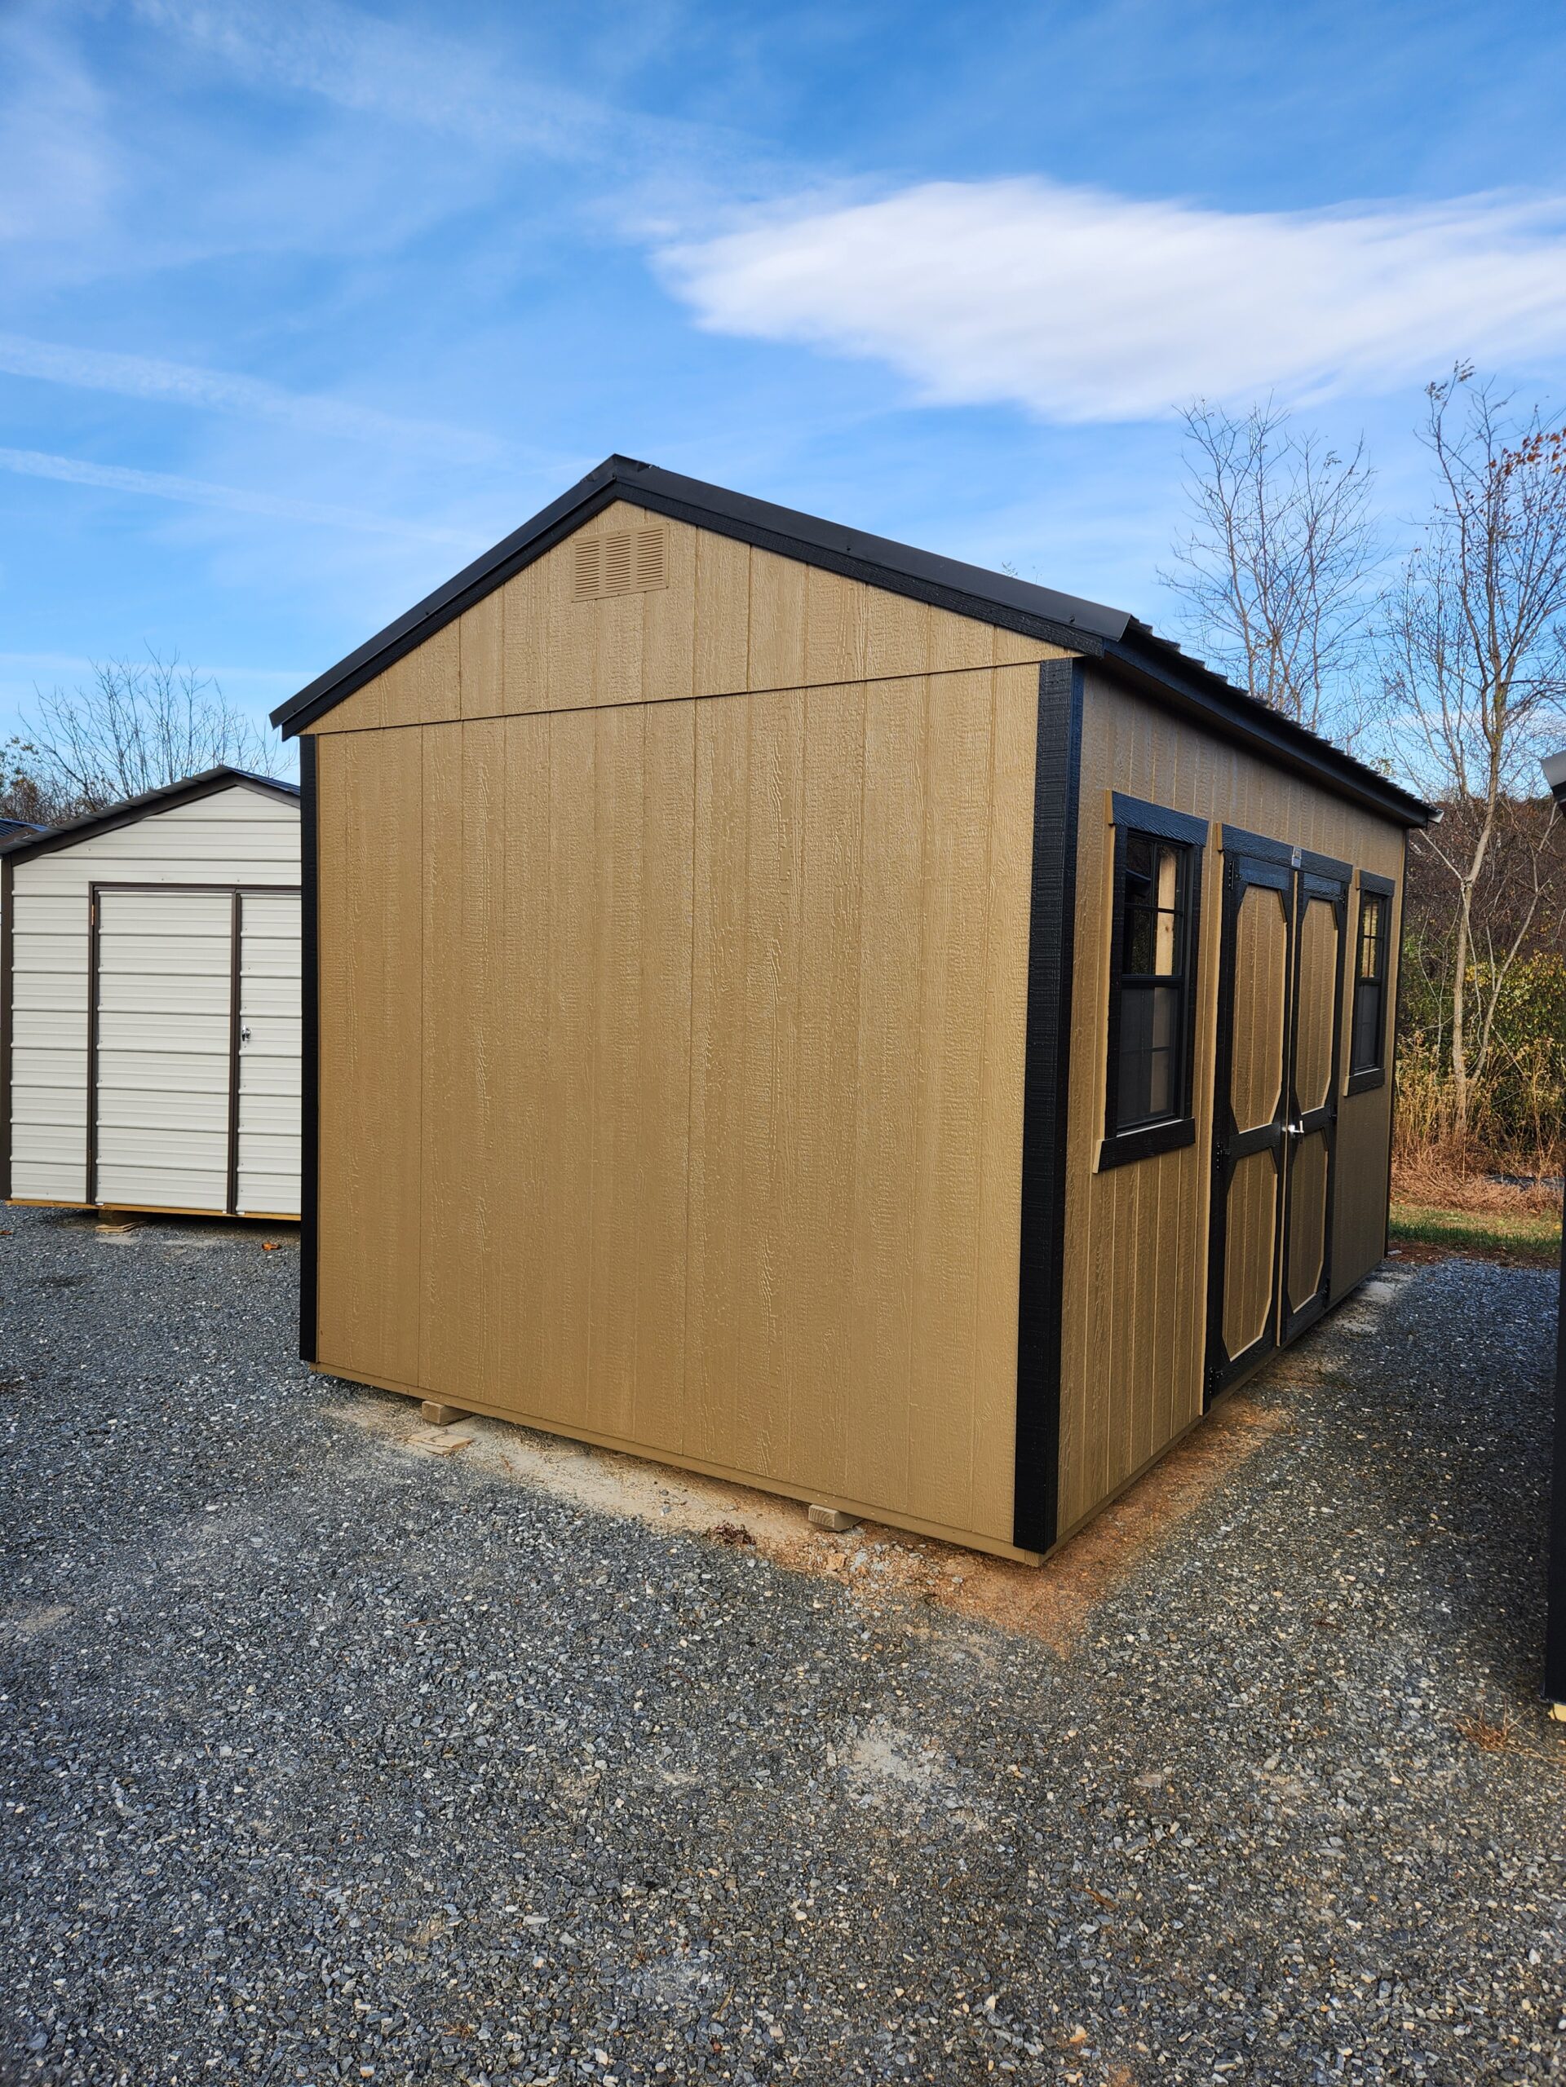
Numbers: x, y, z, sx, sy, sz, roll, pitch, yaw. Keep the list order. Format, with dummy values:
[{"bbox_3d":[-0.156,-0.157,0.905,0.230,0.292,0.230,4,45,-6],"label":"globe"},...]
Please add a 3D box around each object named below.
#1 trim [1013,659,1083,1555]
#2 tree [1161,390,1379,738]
[{"bbox_3d":[0.714,0.182,3.718,0.090,2.382,0.087,3,4,33],"label":"trim"},{"bbox_3d":[5.344,-3.125,15.718,2.600,8.180,2.500,3,4,33],"label":"tree"}]

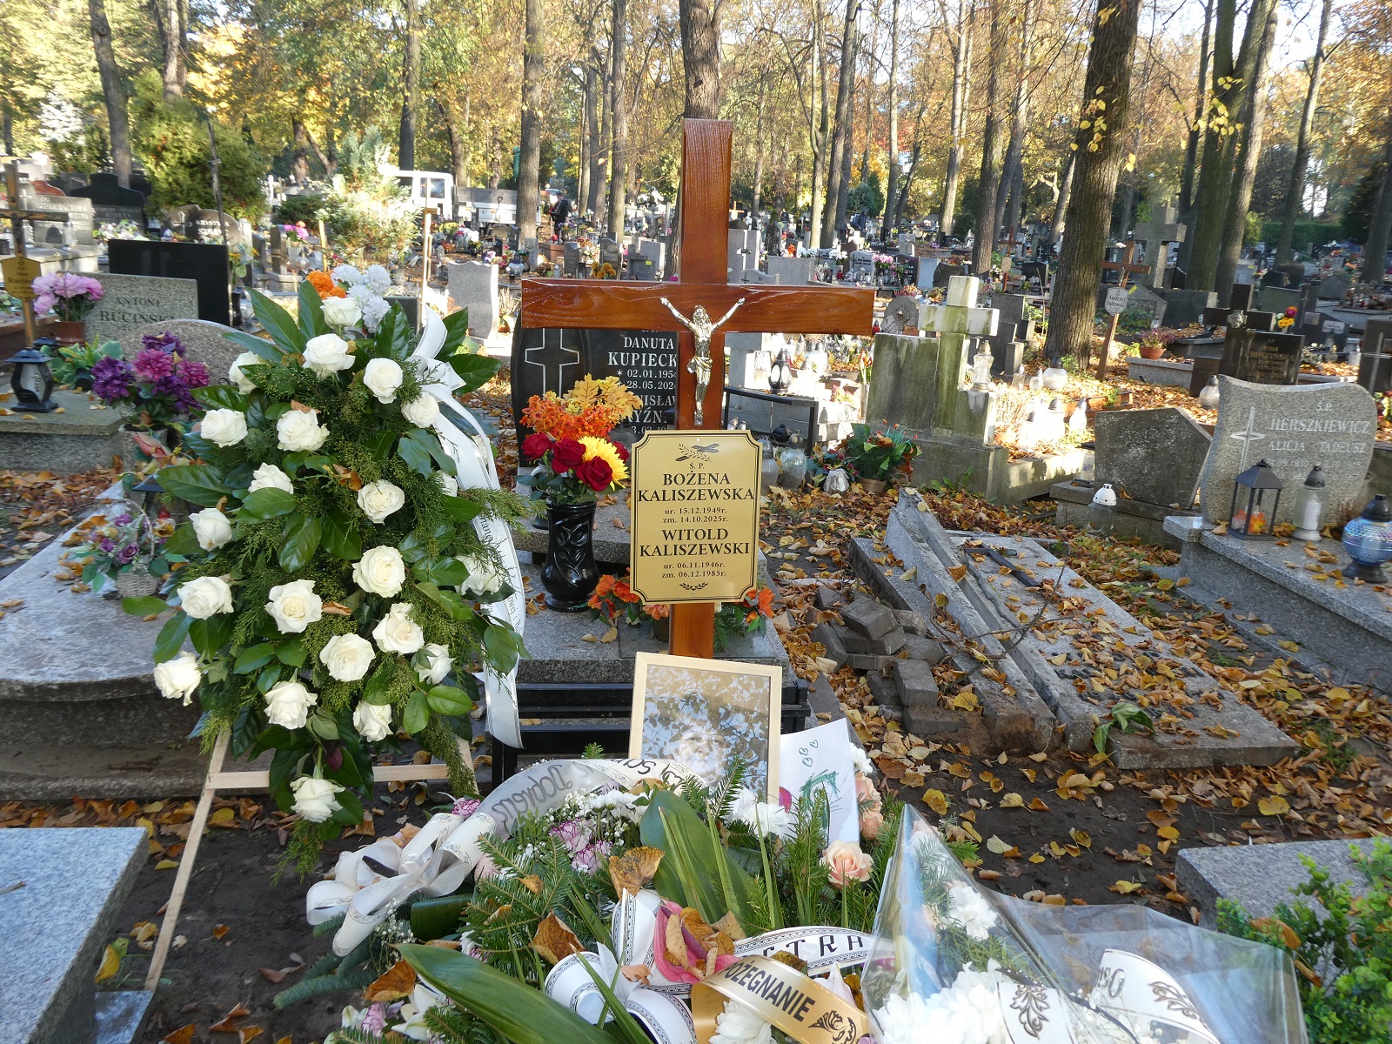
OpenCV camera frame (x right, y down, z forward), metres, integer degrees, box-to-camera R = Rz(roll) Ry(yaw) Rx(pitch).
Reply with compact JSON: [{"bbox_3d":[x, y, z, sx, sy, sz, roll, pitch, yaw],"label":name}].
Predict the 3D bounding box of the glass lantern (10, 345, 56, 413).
[{"bbox_3d":[-3.411,-0.735,5.800,0.155,0.335,0.155,-2,16,-12],"label":"glass lantern"}]

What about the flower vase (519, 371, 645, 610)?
[{"bbox_3d":[-0.331,-0.085,3.250,0.340,0.660,0.280,1,16,-3],"label":"flower vase"}]

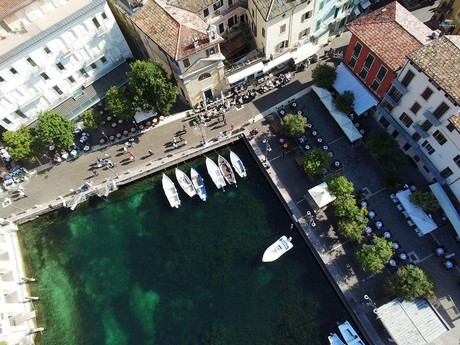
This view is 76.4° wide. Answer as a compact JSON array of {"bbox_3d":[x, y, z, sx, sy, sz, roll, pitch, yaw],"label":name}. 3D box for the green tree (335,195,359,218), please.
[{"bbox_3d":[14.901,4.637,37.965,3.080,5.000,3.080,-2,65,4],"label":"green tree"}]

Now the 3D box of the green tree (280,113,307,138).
[{"bbox_3d":[9.442,-6.526,43.596,3.770,5.000,3.770,-2,65,4],"label":"green tree"}]

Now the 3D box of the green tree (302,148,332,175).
[{"bbox_3d":[12.054,-1.222,40.919,3.760,5.000,3.760,-2,65,4],"label":"green tree"}]

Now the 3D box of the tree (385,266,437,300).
[{"bbox_3d":[22.601,14.114,37.519,5.500,6.100,5.500,-2,66,5],"label":"tree"}]

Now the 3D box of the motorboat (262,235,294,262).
[{"bbox_3d":[7.251,11.759,44.435,5.860,1.400,2.150,-36,67,-10],"label":"motorboat"}]

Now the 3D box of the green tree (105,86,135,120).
[{"bbox_3d":[-17.238,-10.630,46.977,4.830,6.600,4.830,-27,66,-7],"label":"green tree"}]

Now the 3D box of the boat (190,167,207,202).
[{"bbox_3d":[-5.447,1.979,50.258,1.900,1.300,6.910,-22,65,-5],"label":"boat"}]

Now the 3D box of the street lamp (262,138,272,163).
[{"bbox_3d":[5.799,-3.199,46.508,0.550,7.200,2.100,-27,66,-7],"label":"street lamp"}]

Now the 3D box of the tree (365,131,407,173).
[{"bbox_3d":[23.421,-2.757,44.971,5.400,6.200,7.200,-26,66,-6],"label":"tree"}]

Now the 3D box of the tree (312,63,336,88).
[{"bbox_3d":[15.058,-14.987,46.998,3.950,5.000,3.950,-2,65,4],"label":"tree"}]

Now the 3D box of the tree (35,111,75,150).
[{"bbox_3d":[-26.442,-6.028,45.563,6.100,6.800,6.100,-27,66,-7],"label":"tree"}]

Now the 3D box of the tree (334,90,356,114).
[{"bbox_3d":[19.165,-11.252,49.691,3.600,5.600,3.600,-26,66,-6],"label":"tree"}]

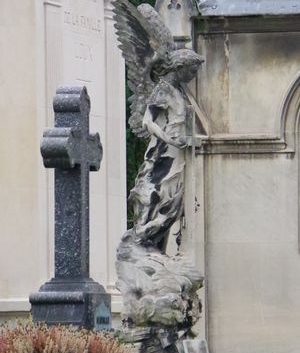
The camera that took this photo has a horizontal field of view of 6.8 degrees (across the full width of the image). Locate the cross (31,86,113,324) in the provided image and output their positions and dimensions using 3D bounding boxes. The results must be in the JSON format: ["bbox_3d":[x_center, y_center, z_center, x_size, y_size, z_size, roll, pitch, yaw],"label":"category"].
[{"bbox_3d":[-0.414,0.186,13.300,0.300,1.320,0.665,-1,-3,15],"label":"cross"}]

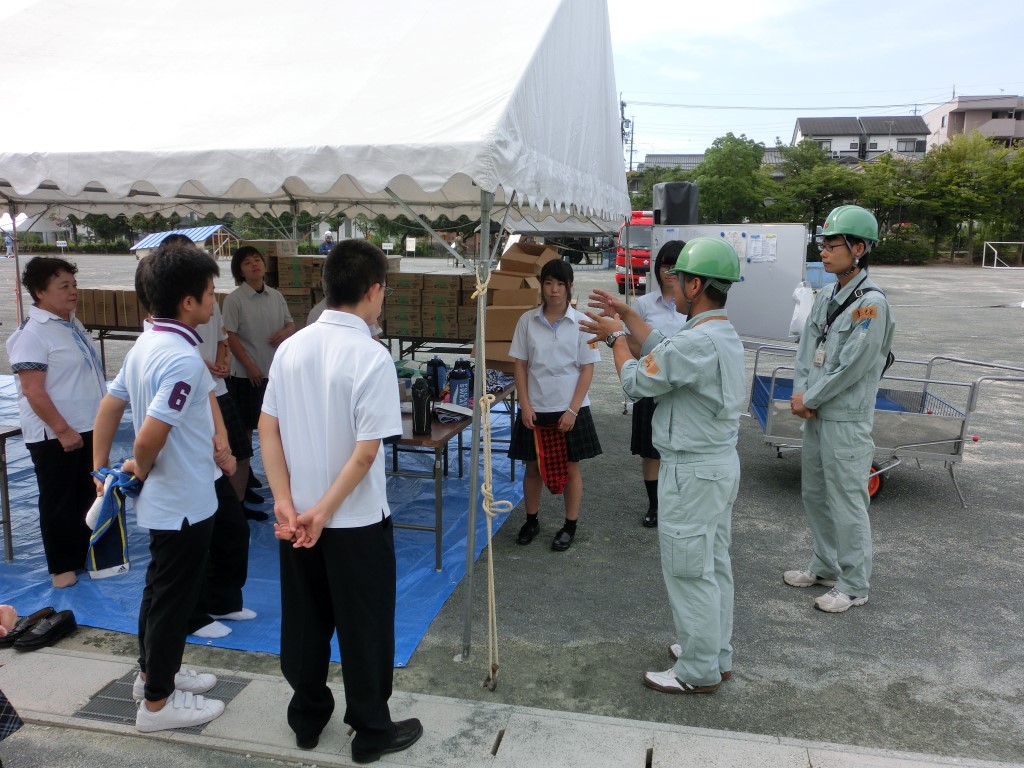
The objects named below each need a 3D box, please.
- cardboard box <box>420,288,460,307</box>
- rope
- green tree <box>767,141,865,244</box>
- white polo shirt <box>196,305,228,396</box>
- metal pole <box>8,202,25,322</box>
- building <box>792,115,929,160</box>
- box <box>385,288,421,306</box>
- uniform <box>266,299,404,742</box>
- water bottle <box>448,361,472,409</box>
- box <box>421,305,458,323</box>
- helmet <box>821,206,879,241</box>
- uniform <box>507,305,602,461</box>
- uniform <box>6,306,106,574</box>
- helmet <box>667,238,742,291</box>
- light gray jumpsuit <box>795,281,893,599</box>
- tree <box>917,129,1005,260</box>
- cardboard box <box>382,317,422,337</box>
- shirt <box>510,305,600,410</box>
[{"bbox_3d":[-0.724,-0.946,9.023,0.405,0.172,0.370,3,10,13],"label":"cardboard box"},{"bbox_3d":[-0.095,0.367,3.205,0.140,1.618,0.250,2,10,6],"label":"rope"},{"bbox_3d":[22.596,-13.624,62.558,7.400,9.210,7.400,0,10,0],"label":"green tree"},{"bbox_3d":[-1.864,-0.195,4.924,0.480,0.630,0.280,-5,12,-30],"label":"white polo shirt"},{"bbox_3d":[-5.948,-1.070,10.023,0.045,2.080,0.045,3,10,13],"label":"metal pole"},{"bbox_3d":[31.618,-20.261,76.576,11.200,8.400,7.500,1,11,7],"label":"building"},{"bbox_3d":[-1.130,-0.967,9.116,0.405,0.172,0.370,3,10,13],"label":"box"},{"bbox_3d":[-0.565,0.519,2.763,0.480,1.470,0.310,7,12,31],"label":"uniform"},{"bbox_3d":[-0.316,0.042,5.083,0.110,0.270,0.110,0,10,-4],"label":"water bottle"},{"bbox_3d":[-0.731,-0.776,9.054,0.405,0.172,0.370,3,10,13],"label":"box"},{"bbox_3d":[1.558,-0.742,3.829,0.275,0.170,0.215,-1,11,-4],"label":"helmet"},{"bbox_3d":[0.227,-0.002,4.610,0.520,0.875,0.320,2,11,12],"label":"uniform"},{"bbox_3d":[-2.196,0.295,4.001,0.380,1.340,0.450,2,10,8],"label":"uniform"},{"bbox_3d":[0.704,-0.453,3.039,0.275,0.170,0.215,6,12,28],"label":"helmet"},{"bbox_3d":[1.541,0.243,3.897,0.320,1.510,0.480,-3,11,-16],"label":"light gray jumpsuit"},{"bbox_3d":[31.475,-13.059,58.000,6.100,9.100,5.600,1,10,0],"label":"tree"},{"bbox_3d":[-1.058,-0.594,8.614,0.380,0.153,0.400,2,10,10],"label":"cardboard box"},{"bbox_3d":[0.227,-0.137,4.585,0.500,0.600,0.260,2,11,12],"label":"shirt"}]

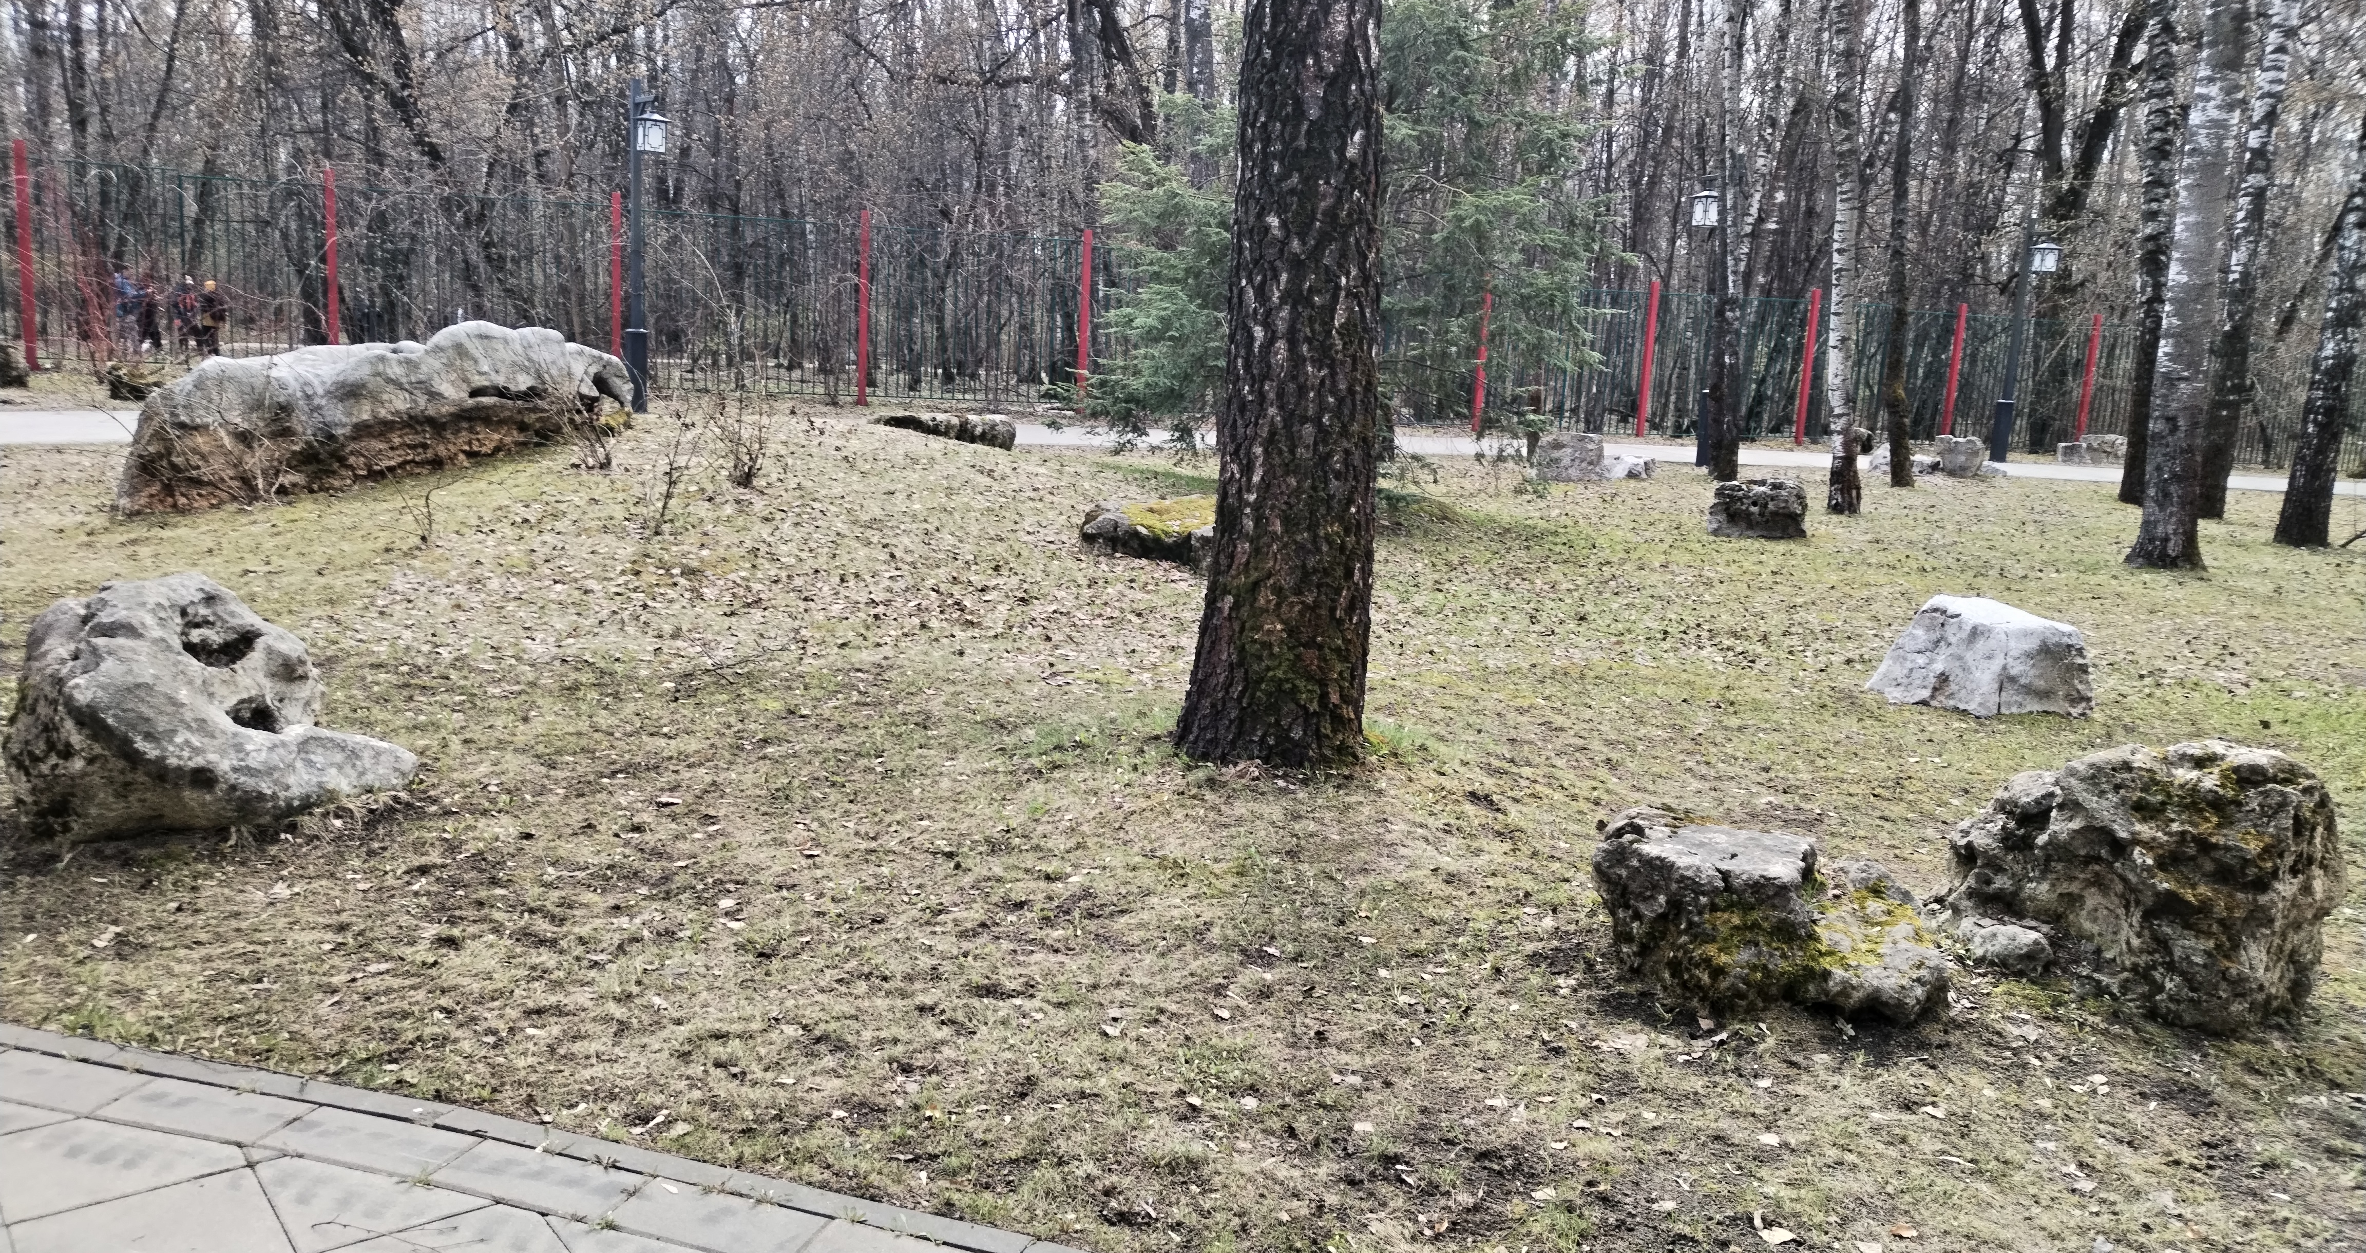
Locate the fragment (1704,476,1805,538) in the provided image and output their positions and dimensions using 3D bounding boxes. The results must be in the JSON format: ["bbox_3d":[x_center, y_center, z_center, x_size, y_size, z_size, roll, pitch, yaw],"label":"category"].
[{"bbox_3d":[4.010,-0.840,12.447,0.660,0.390,0.500,6,11,14],"label":"fragment"}]

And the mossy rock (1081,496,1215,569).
[{"bbox_3d":[0.054,-0.451,8.264,0.900,0.270,0.800,5,11,11],"label":"mossy rock"}]

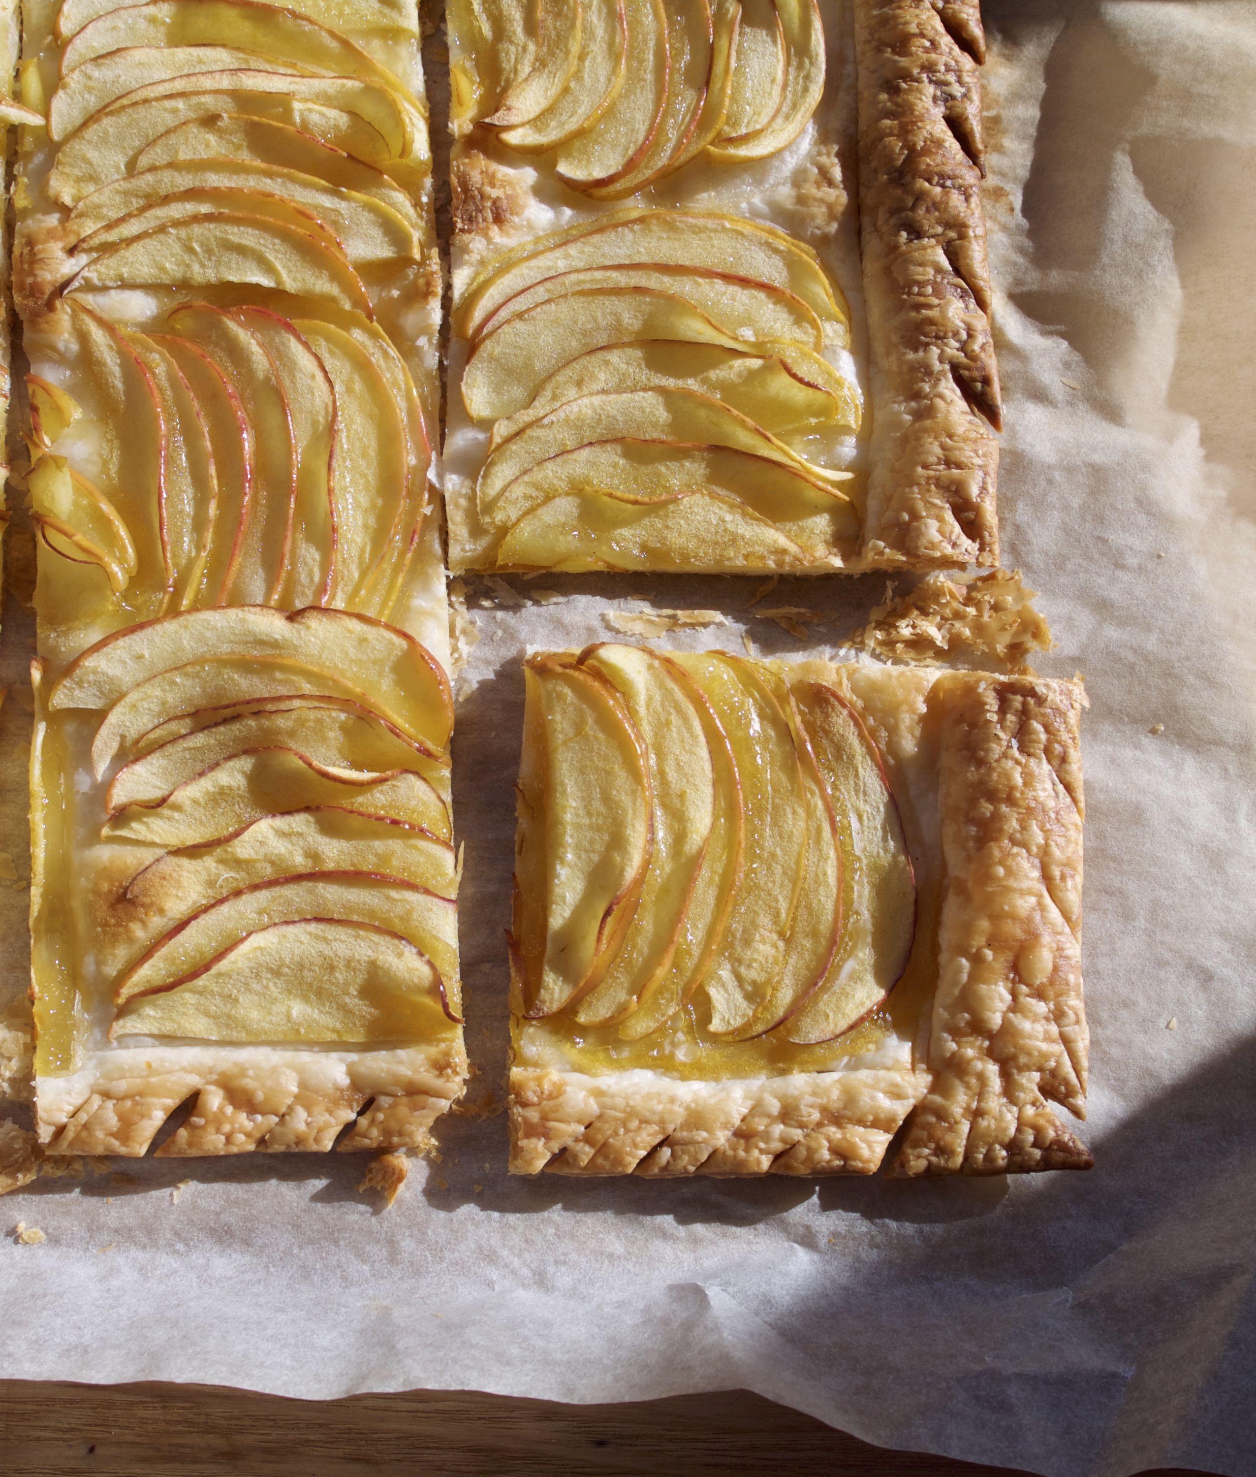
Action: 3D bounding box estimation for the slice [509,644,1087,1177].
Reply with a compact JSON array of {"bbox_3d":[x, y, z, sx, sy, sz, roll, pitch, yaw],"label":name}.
[{"bbox_3d":[0.032,0.033,0.385,0.106,0.020,0.099,0,82,0],"label":"slice"}]

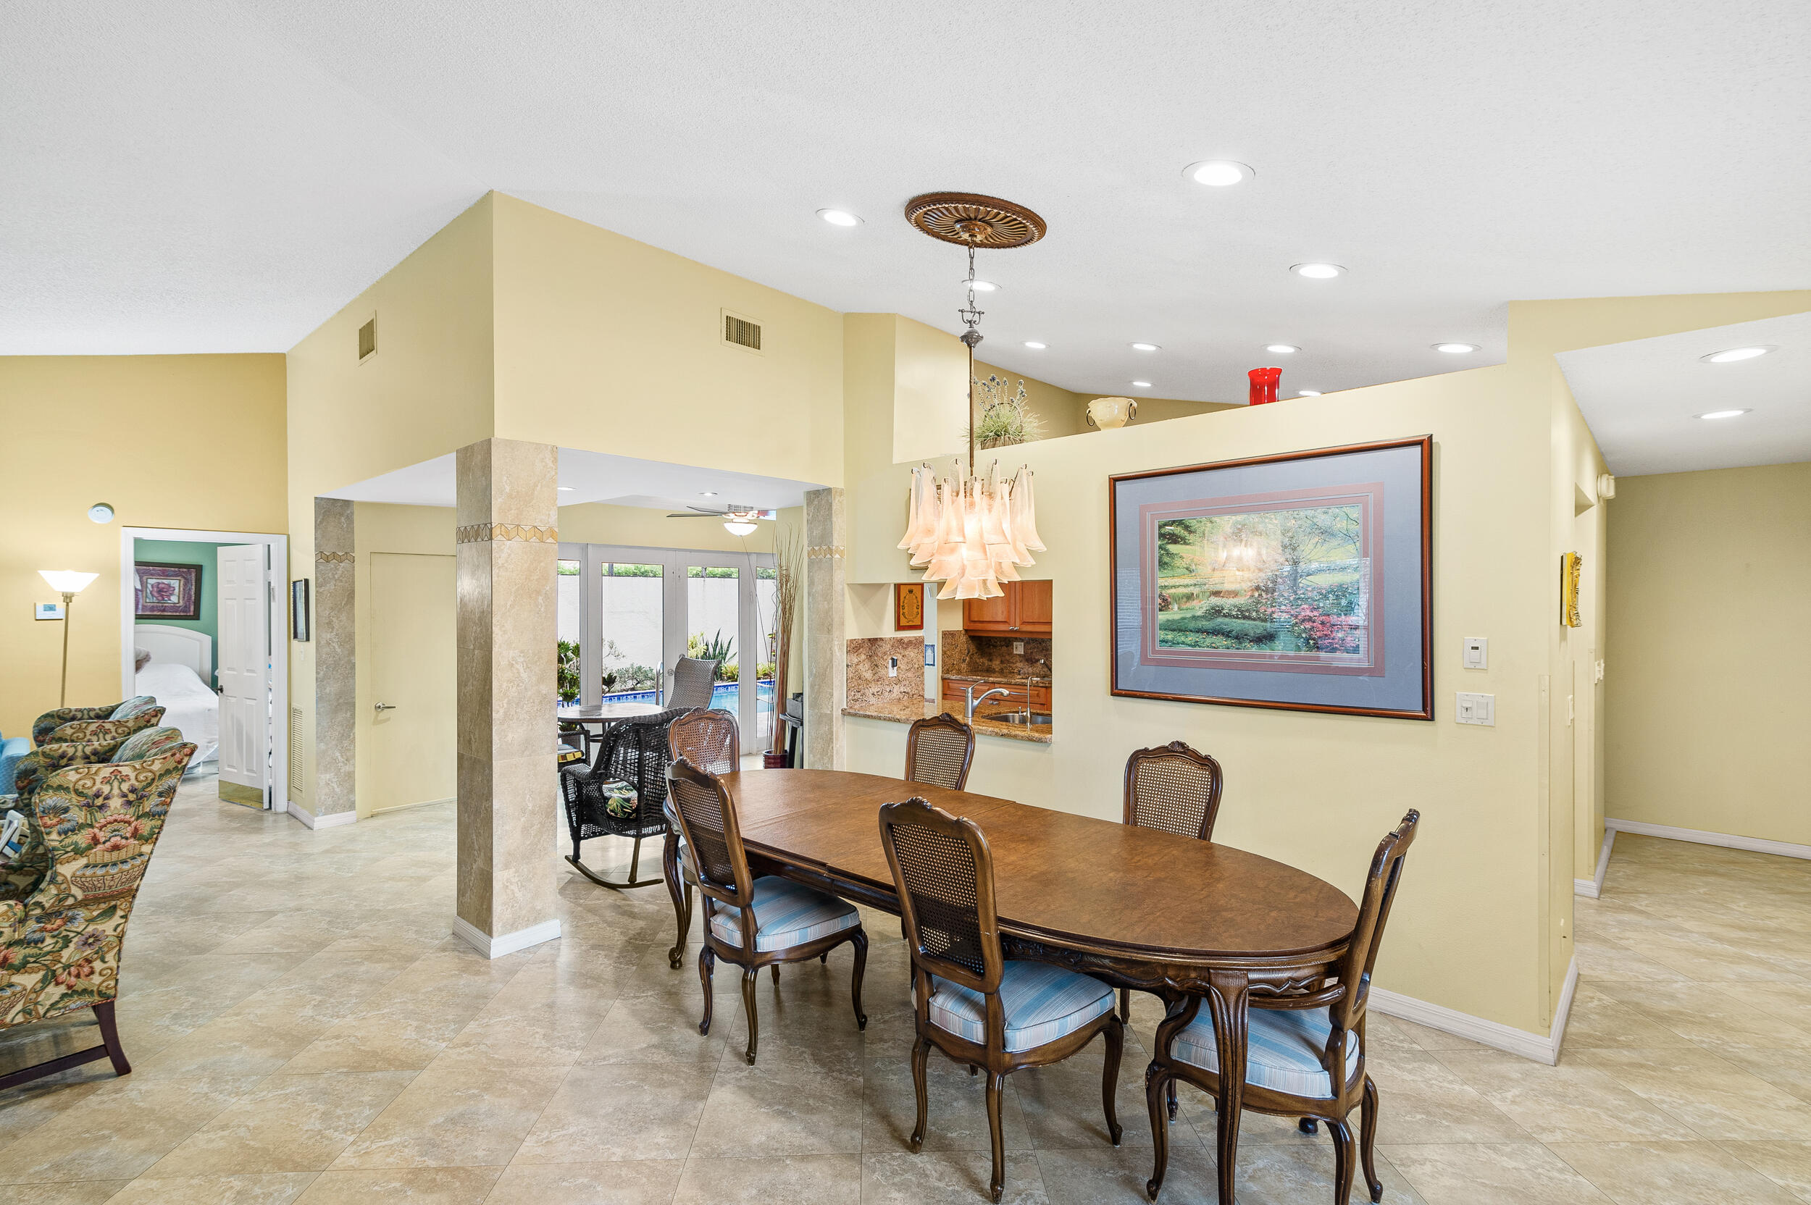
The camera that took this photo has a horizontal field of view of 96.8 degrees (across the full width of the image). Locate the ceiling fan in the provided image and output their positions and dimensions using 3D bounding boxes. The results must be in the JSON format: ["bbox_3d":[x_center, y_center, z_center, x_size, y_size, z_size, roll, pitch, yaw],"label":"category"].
[{"bbox_3d":[-1.422,-0.785,7.000,1.300,0.420,1.300,0,0,44],"label":"ceiling fan"}]

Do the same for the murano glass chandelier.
[{"bbox_3d":[0.246,-0.733,2.965,0.550,1.450,0.550,0,0,0],"label":"murano glass chandelier"}]

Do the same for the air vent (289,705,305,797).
[{"bbox_3d":[-4.580,1.110,6.060,0.500,0.660,0.025,0,0,43],"label":"air vent"}]

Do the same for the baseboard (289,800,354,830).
[{"bbox_3d":[-4.379,1.563,6.039,0.760,0.100,0.260,0,0,43],"label":"baseboard"}]

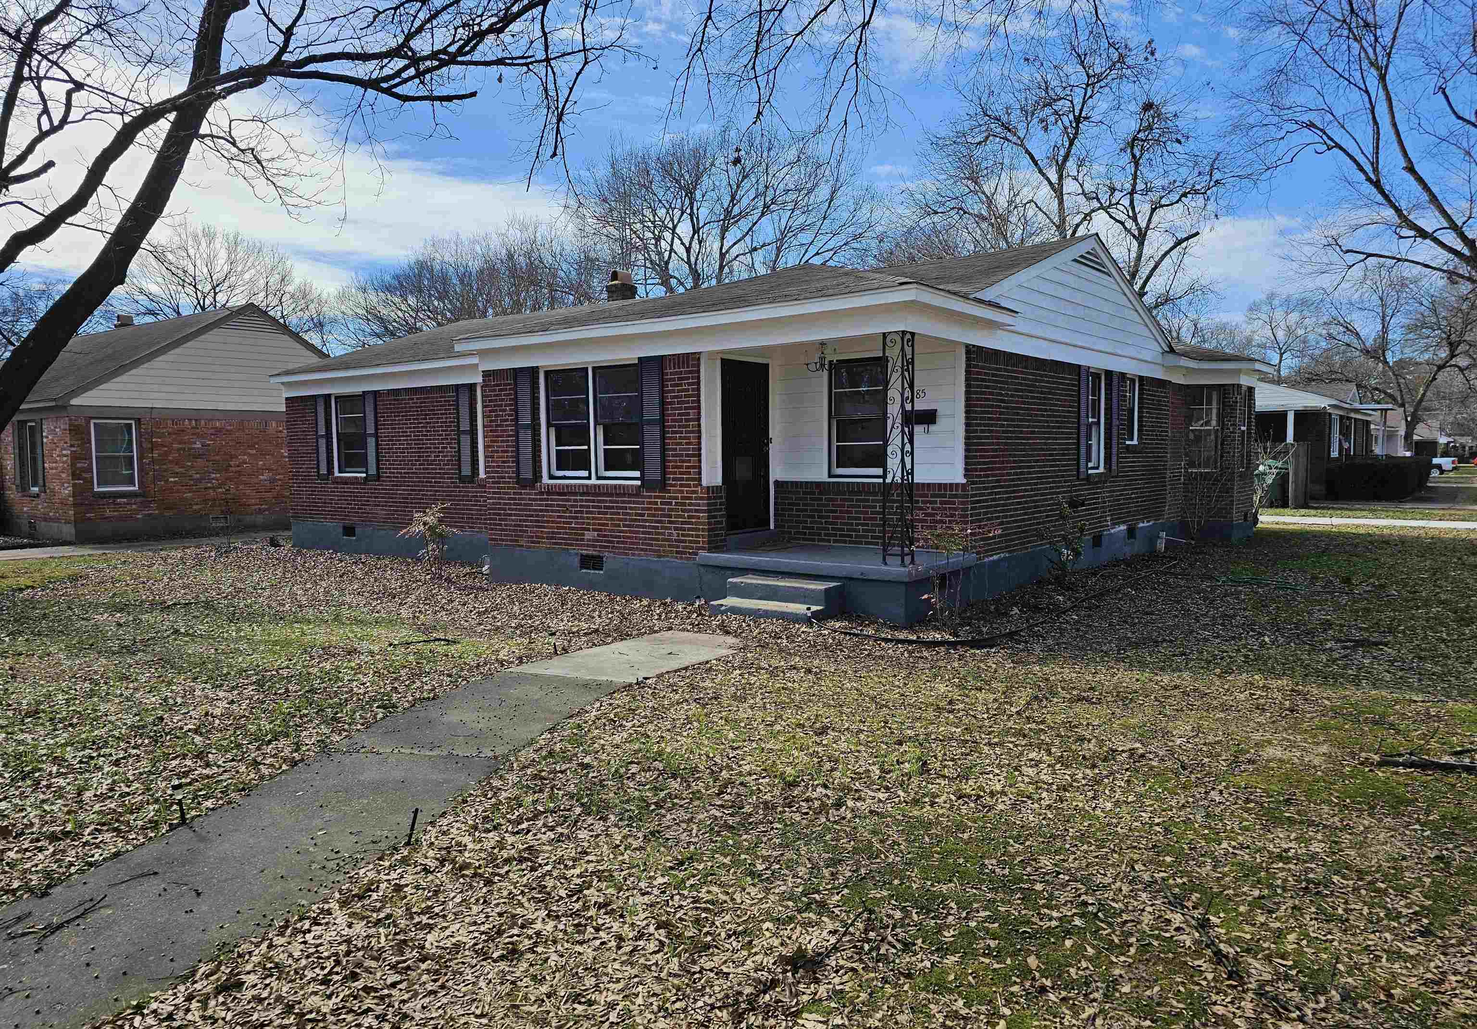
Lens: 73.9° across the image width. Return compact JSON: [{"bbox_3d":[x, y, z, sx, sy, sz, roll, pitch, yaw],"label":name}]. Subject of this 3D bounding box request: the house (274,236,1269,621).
[{"bbox_3d":[-0.377,-1.678,17.856,15.935,4.892,11.977,3,5,38],"label":"house"}]

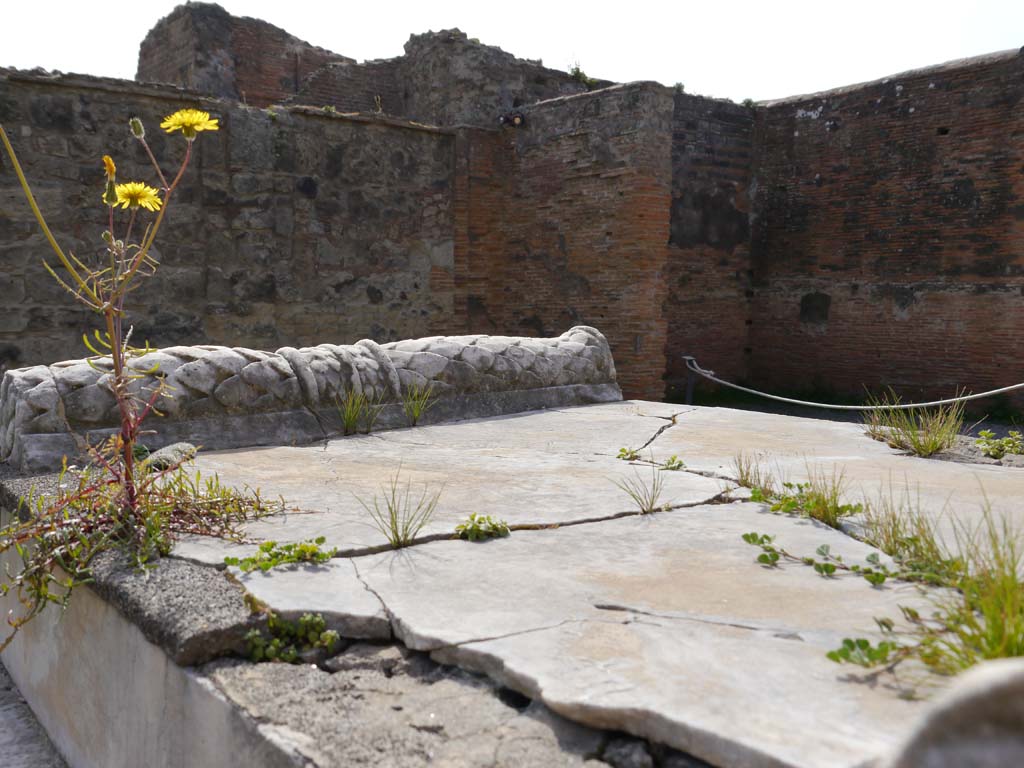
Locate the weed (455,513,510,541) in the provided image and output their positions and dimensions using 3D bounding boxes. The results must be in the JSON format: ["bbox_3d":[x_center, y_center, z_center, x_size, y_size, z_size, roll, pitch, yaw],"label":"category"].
[{"bbox_3d":[-0.020,0.098,0.605,0.038,0.016,0.026,0,6,0],"label":"weed"}]

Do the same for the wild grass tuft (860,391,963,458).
[{"bbox_3d":[0.425,0.042,0.940,0.098,0.062,0.065,0,6,0],"label":"wild grass tuft"}]

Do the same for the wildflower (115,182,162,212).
[{"bbox_3d":[-0.284,-0.142,0.675,0.041,0.020,0.040,0,6,0],"label":"wildflower"}]

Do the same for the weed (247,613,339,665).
[{"bbox_3d":[-0.111,0.129,0.450,0.046,0.022,0.030,0,6,0],"label":"weed"}]

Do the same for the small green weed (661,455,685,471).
[{"bbox_3d":[0.151,0.074,0.835,0.023,0.012,0.019,0,6,0],"label":"small green weed"}]

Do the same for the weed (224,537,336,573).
[{"bbox_3d":[-0.143,0.106,0.550,0.064,0.014,0.034,0,6,0],"label":"weed"}]

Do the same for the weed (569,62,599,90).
[{"bbox_3d":[1.168,-5.024,14.500,0.490,0.420,0.420,0,6,0],"label":"weed"}]

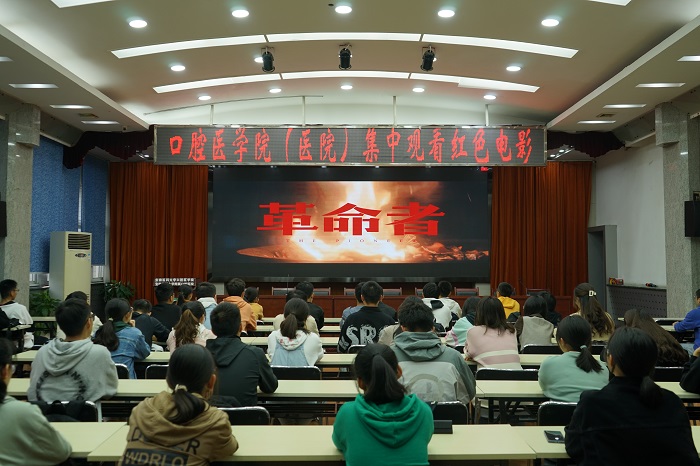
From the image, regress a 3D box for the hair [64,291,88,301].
[{"bbox_3d":[-2.329,0.579,5.131,0.190,0.190,0.210,0,-2,8],"label":"hair"}]

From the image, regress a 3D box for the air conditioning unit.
[{"bbox_3d":[-4.569,0.888,9.867,0.350,1.820,0.520,-1,-3,26],"label":"air conditioning unit"}]

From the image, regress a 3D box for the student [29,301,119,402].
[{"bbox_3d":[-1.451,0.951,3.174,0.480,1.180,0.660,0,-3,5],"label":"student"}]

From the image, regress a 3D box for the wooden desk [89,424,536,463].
[{"bbox_3d":[-0.147,1.267,2.598,1.800,0.750,0.410,0,-2,-1],"label":"wooden desk"}]

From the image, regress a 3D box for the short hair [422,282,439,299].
[{"bbox_3d":[0.835,0.600,6.231,0.170,0.180,0.200,0,-2,0],"label":"short hair"}]

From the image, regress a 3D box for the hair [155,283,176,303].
[{"bbox_3d":[-1.905,0.609,6.176,0.185,0.200,0.200,0,-3,6],"label":"hair"}]

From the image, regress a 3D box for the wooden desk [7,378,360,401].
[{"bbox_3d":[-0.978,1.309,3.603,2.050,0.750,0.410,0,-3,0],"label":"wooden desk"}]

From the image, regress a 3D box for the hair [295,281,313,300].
[{"bbox_3d":[-0.465,0.595,6.232,0.180,0.190,0.200,0,-2,12],"label":"hair"}]

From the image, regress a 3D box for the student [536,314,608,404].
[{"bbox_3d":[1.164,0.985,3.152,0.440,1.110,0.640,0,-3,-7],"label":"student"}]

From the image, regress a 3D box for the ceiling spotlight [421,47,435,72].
[{"bbox_3d":[1.057,-2.361,8.198,0.180,0.310,0.270,0,-2,-6],"label":"ceiling spotlight"}]

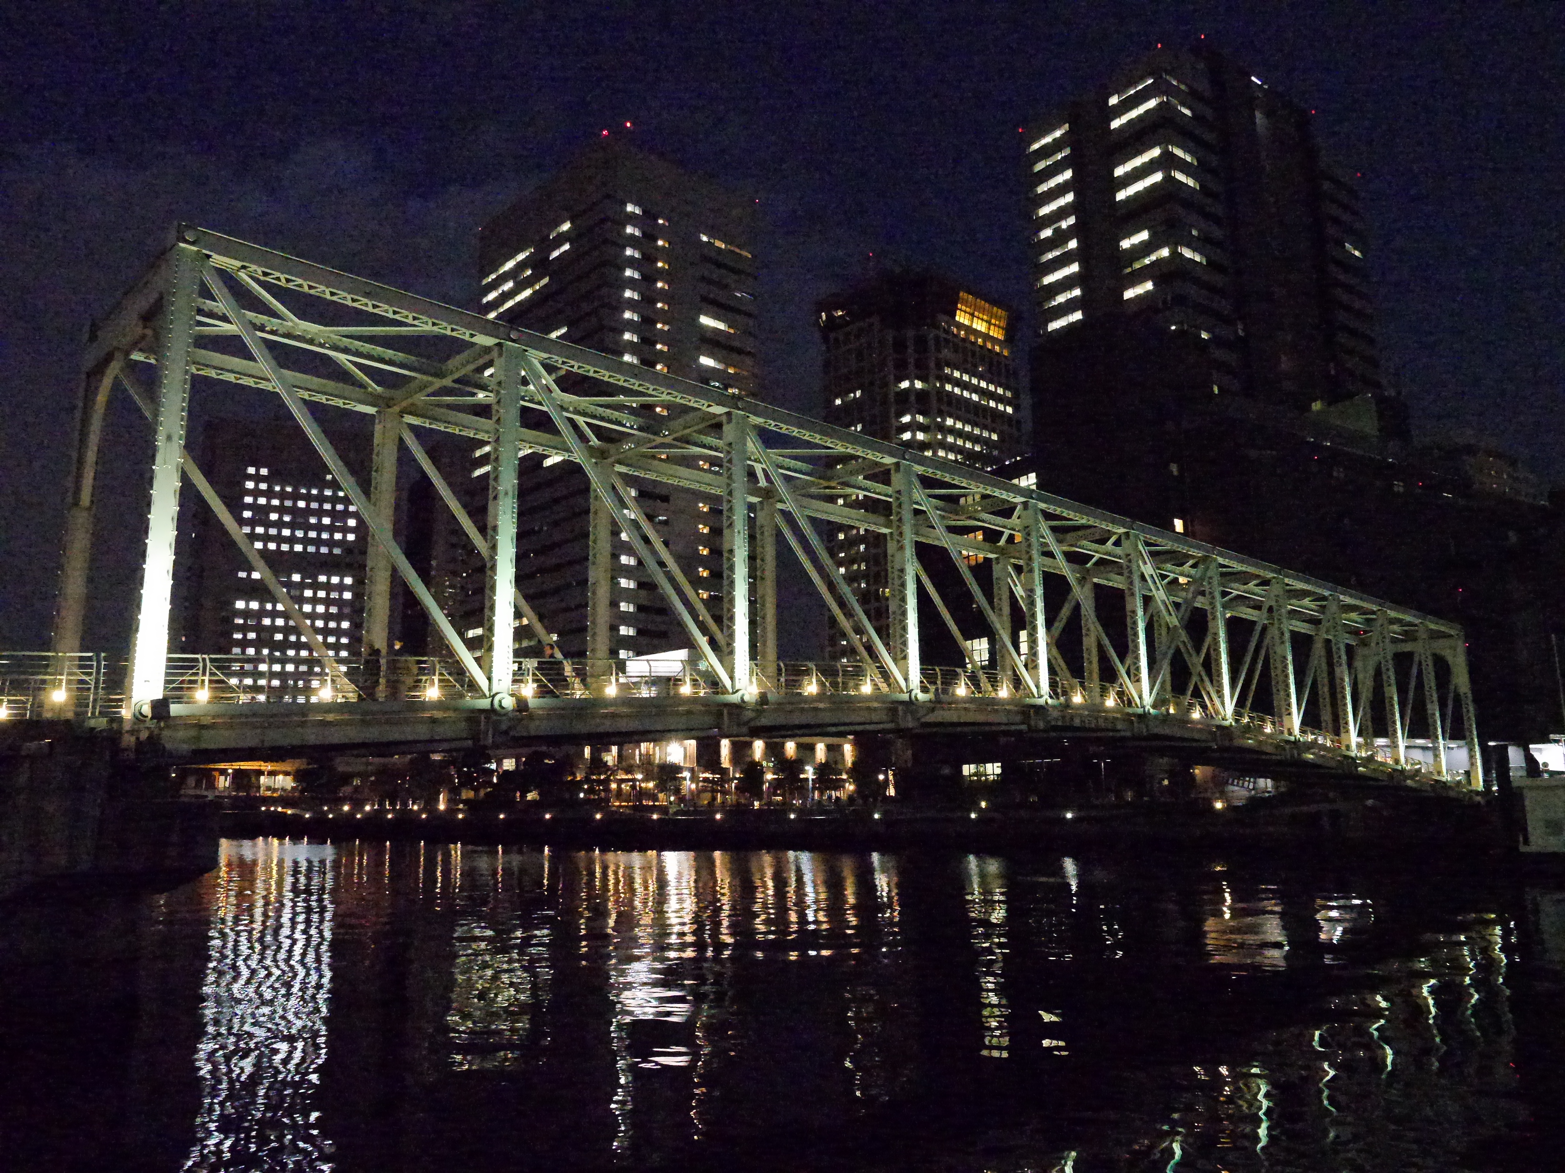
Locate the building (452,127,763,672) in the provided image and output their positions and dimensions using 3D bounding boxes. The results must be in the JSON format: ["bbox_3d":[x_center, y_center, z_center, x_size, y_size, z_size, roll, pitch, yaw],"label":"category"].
[{"bbox_3d":[-32.937,-17.979,207.327,33.798,112.398,47.946,9,-14,-42],"label":"building"}]

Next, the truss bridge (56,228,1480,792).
[{"bbox_3d":[12.596,2.887,41.122,66.800,9.240,6.200,9,-14,-42],"label":"truss bridge"}]

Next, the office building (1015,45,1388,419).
[{"bbox_3d":[72.106,-23.057,177.717,57.200,109.000,27.200,7,-13,-35],"label":"office building"}]

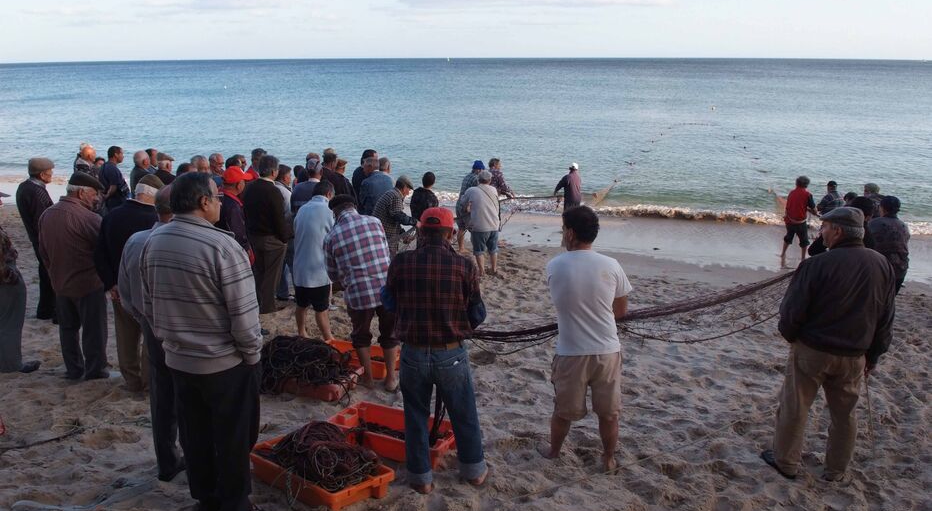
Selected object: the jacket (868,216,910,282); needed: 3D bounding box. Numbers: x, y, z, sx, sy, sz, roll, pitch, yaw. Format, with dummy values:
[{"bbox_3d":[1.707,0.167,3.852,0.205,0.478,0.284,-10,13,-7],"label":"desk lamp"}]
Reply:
[{"bbox_3d":[5.006,-0.150,8.073,0.570,0.700,0.380,1,16,3],"label":"jacket"}]

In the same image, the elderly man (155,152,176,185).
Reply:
[{"bbox_3d":[-4.159,-0.571,9.312,0.520,1.690,0.340,12,20,36],"label":"elderly man"}]

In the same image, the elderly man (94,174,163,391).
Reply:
[{"bbox_3d":[-2.538,0.230,5.151,0.540,1.691,0.380,3,17,12],"label":"elderly man"}]

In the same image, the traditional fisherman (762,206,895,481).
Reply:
[{"bbox_3d":[2.233,0.547,4.139,0.640,1.720,0.470,-2,16,-8],"label":"traditional fisherman"}]

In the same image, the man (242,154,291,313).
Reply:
[{"bbox_3d":[-2.131,-0.217,7.224,0.550,1.730,0.400,6,17,21],"label":"man"}]

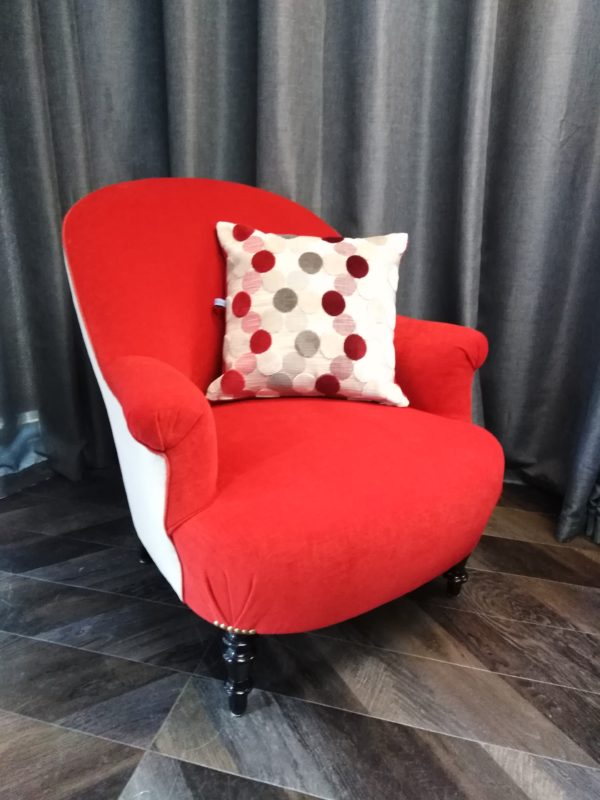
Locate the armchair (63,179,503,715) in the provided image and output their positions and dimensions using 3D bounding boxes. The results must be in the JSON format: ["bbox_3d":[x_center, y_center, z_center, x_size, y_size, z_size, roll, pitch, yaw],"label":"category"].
[{"bbox_3d":[-0.033,0.005,1.169,0.729,0.810,0.753,-13,24,-34],"label":"armchair"}]

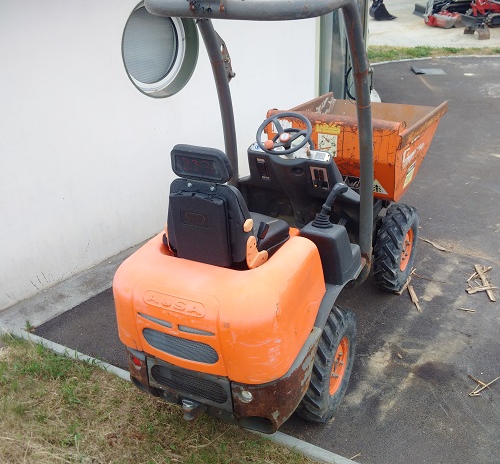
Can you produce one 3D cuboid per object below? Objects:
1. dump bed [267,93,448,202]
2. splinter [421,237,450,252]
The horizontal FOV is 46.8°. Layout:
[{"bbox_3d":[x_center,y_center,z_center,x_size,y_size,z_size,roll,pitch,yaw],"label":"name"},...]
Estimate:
[{"bbox_3d":[0.914,-0.824,4.827,1.080,0.570,1.365,13,31,28],"label":"dump bed"},{"bbox_3d":[1.675,0.114,5.237,0.025,0.015,0.356,-18,31,-27],"label":"splinter"}]

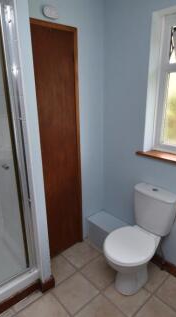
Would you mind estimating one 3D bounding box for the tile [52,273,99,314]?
[{"bbox_3d":[-0.099,1.119,1.668,0.283,0.011,0.283,-15,23,-38],"label":"tile"}]

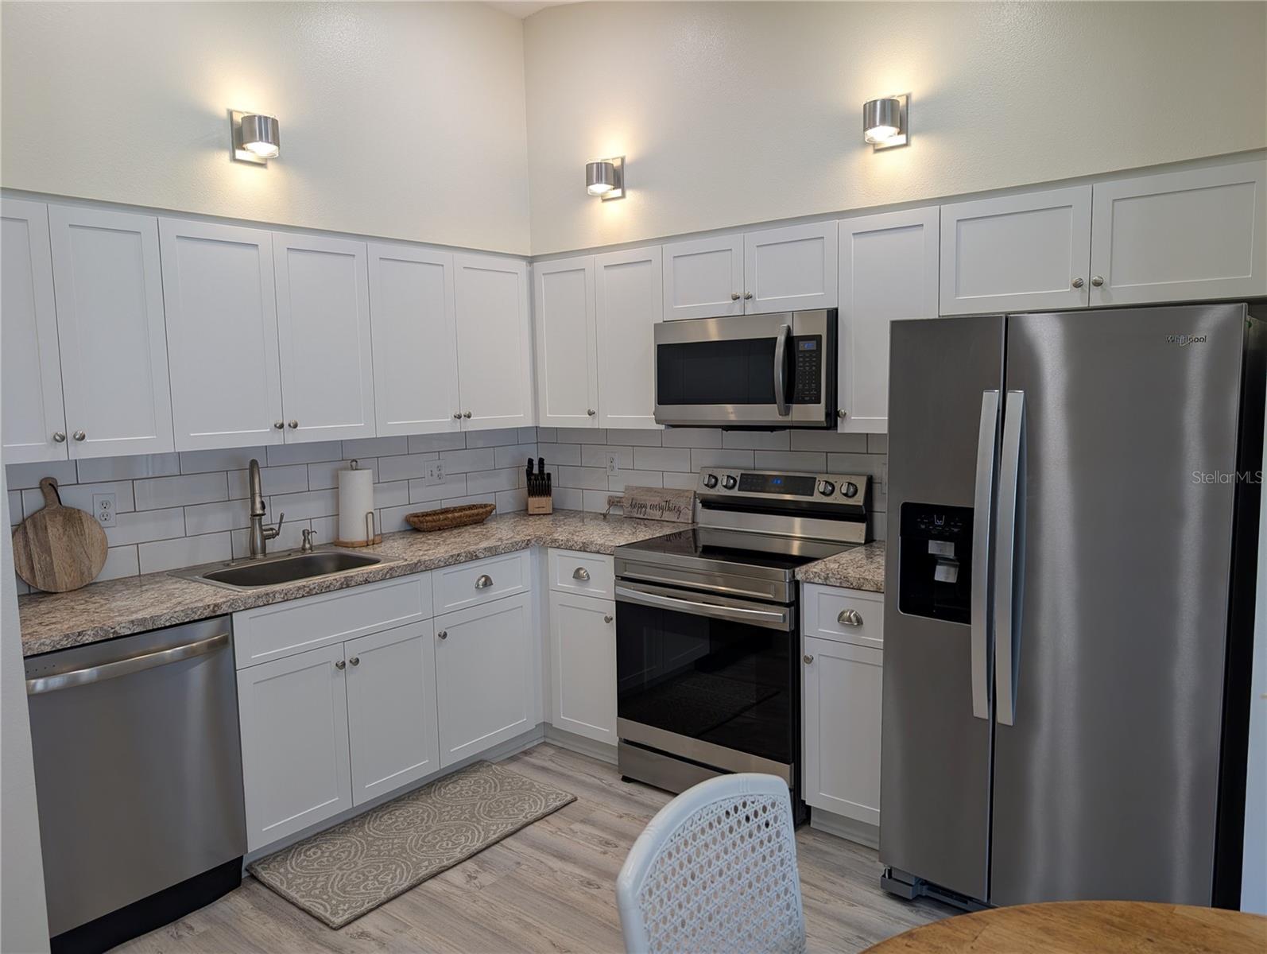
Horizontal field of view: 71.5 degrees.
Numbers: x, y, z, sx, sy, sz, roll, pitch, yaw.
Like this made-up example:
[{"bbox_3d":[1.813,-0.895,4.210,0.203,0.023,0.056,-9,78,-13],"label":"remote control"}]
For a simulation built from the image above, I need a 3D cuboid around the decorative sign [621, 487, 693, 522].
[{"bbox_3d":[0.106,0.125,4.022,0.420,0.149,0.020,4,1,39],"label":"decorative sign"}]

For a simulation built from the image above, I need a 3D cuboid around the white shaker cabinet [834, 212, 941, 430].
[{"bbox_3d":[0.953,-0.533,3.086,0.352,0.750,0.334,4,8,39],"label":"white shaker cabinet"}]

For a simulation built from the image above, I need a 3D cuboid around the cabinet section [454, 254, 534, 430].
[{"bbox_3d":[-0.728,-0.582,3.936,0.325,0.731,0.421,4,8,39],"label":"cabinet section"}]

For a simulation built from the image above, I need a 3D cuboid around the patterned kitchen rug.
[{"bbox_3d":[-0.728,1.233,3.068,0.525,0.014,1.010,4,8,39],"label":"patterned kitchen rug"}]

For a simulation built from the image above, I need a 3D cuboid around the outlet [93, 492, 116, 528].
[{"bbox_3d":[-1.763,0.112,2.933,0.010,0.114,0.070,4,8,39],"label":"outlet"}]

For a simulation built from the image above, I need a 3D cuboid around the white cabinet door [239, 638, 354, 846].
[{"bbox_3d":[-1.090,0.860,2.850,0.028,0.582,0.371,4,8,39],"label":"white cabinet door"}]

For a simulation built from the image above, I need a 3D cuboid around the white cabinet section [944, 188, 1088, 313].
[{"bbox_3d":[1.256,-0.695,2.807,0.438,0.345,0.325,4,8,39],"label":"white cabinet section"}]

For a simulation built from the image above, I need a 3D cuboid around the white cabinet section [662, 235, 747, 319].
[{"bbox_3d":[0.369,-0.778,3.526,0.383,0.296,0.325,4,8,39],"label":"white cabinet section"}]

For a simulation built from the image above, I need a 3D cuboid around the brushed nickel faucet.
[{"bbox_3d":[-1.324,0.122,3.208,0.130,0.370,0.250,-6,7,-36],"label":"brushed nickel faucet"}]

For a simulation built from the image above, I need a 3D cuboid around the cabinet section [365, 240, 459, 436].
[{"bbox_3d":[-0.992,-0.542,3.616,0.325,0.731,0.413,4,8,39],"label":"cabinet section"}]

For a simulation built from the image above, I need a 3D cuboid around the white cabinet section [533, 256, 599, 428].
[{"bbox_3d":[-0.195,-0.600,4.012,0.367,0.731,0.325,4,8,39],"label":"white cabinet section"}]

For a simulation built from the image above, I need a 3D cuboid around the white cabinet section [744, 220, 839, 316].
[{"bbox_3d":[0.664,-0.758,3.286,0.379,0.296,0.325,4,8,39],"label":"white cabinet section"}]

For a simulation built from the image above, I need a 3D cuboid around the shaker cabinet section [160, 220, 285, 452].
[{"bbox_3d":[-1.479,-0.469,3.023,0.325,0.731,0.375,4,8,39],"label":"shaker cabinet section"}]

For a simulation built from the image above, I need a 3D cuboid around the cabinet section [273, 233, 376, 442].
[{"bbox_3d":[-1.242,-0.505,3.312,0.325,0.731,0.377,4,8,39],"label":"cabinet section"}]

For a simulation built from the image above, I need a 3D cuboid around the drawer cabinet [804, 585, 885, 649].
[{"bbox_3d":[0.851,0.421,3.007,0.312,0.178,0.528,4,8,39],"label":"drawer cabinet"}]

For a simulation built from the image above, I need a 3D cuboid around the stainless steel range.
[{"bbox_3d":[0.411,0.591,3.377,0.757,1.185,0.690,4,8,39],"label":"stainless steel range"}]

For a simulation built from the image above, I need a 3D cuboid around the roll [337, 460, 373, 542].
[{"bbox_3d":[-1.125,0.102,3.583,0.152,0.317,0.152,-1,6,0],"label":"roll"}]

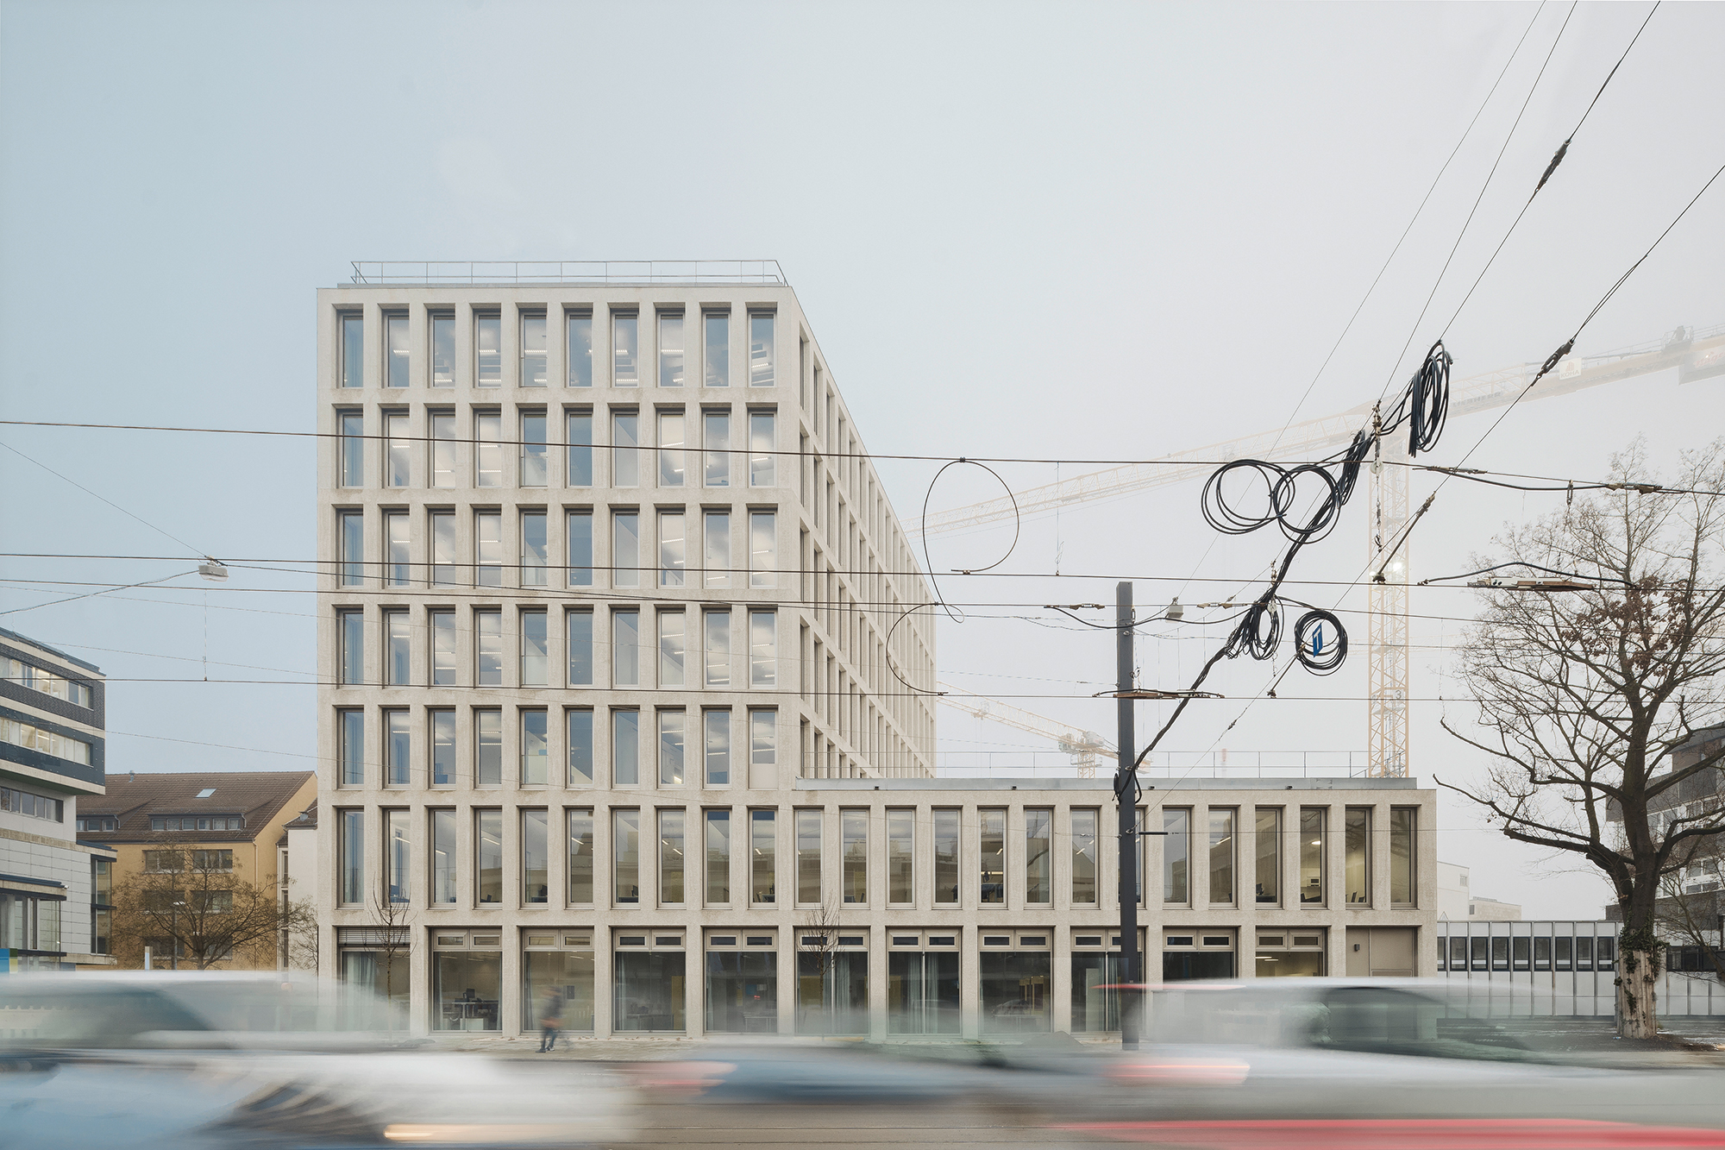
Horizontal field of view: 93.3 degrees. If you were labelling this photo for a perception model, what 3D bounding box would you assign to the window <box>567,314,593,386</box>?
[{"bbox_3d":[-9.602,-7.656,27.700,0.917,2.567,0.200,0,0,0],"label":"window"}]

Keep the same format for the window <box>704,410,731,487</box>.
[{"bbox_3d":[-4.981,-4.344,28.000,0.927,2.618,0.200,0,0,0],"label":"window"}]

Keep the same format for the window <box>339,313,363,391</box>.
[{"bbox_3d":[-17.831,-7.840,28.586,0.993,2.673,0.150,0,0,0],"label":"window"}]

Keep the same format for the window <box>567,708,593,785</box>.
[{"bbox_3d":[-9.909,6.046,28.586,0.993,2.673,0.150,0,0,0],"label":"window"}]

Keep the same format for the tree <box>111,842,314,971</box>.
[{"bbox_3d":[-34.256,18.788,43.000,10.900,9.700,10.300,0,0,0],"label":"tree"}]

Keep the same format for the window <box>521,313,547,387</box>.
[{"bbox_3d":[-11.183,-7.633,27.700,0.871,2.522,0.200,0,0,0],"label":"window"}]

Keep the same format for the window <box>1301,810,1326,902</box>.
[{"bbox_3d":[15.961,9.973,28.900,0.970,3.372,0.150,0,0,0],"label":"window"}]

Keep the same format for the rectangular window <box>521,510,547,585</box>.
[{"bbox_3d":[-11.667,-0.933,28.900,0.970,2.726,0.150,0,0,0],"label":"rectangular window"}]

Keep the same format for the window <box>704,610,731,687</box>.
[{"bbox_3d":[-5.140,2.607,28.900,0.970,2.726,0.150,0,0,0],"label":"window"}]

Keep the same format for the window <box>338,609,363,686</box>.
[{"bbox_3d":[-17.925,2.545,28.586,0.993,2.673,0.150,0,0,0],"label":"window"}]

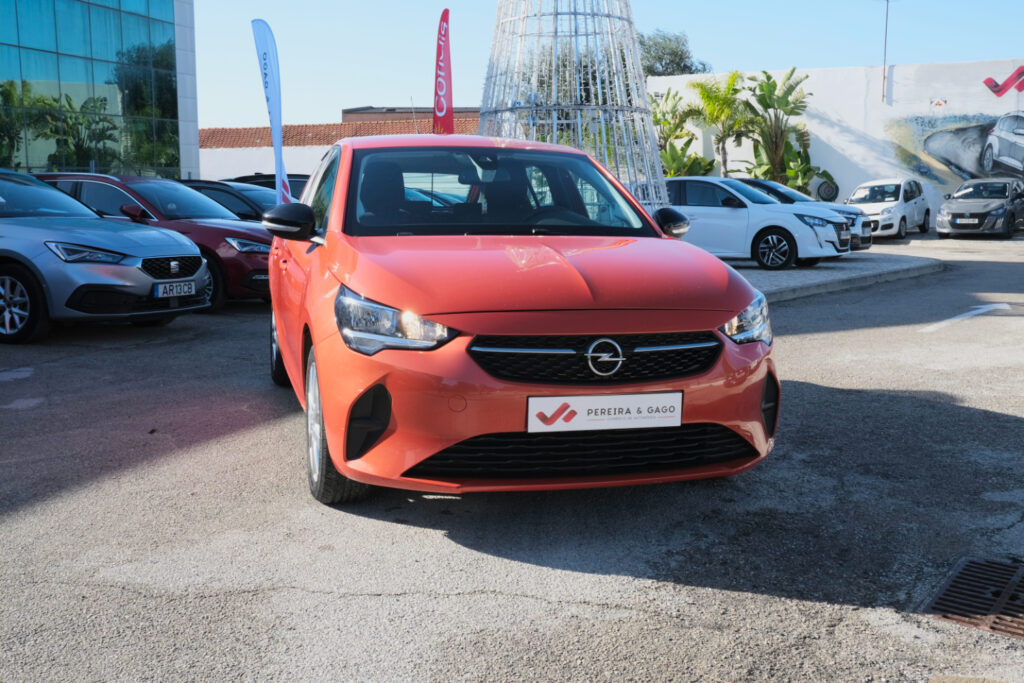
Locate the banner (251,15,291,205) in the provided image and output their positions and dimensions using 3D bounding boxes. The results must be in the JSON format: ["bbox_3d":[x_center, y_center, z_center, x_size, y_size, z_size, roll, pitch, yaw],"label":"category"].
[{"bbox_3d":[-2.794,-2.111,12.333,0.520,3.240,0.300,-1,8,-12],"label":"banner"}]

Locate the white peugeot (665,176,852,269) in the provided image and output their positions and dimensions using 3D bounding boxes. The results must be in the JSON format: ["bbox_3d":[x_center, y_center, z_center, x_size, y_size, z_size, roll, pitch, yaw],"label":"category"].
[{"bbox_3d":[3.409,-1.955,17.132,4.055,1.435,1.850,5,9,32],"label":"white peugeot"}]

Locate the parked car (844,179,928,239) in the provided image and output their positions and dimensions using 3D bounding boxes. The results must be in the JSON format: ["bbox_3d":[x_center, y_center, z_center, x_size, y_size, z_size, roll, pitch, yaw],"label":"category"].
[{"bbox_3d":[10.440,-3.729,29.361,1.740,1.560,3.660,6,9,36],"label":"parked car"}]

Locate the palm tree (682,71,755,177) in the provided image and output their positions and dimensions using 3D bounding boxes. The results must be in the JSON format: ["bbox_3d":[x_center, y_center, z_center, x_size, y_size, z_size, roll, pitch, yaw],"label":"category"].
[{"bbox_3d":[5.871,-5.440,30.044,2.100,4.480,2.000,2,8,11],"label":"palm tree"}]

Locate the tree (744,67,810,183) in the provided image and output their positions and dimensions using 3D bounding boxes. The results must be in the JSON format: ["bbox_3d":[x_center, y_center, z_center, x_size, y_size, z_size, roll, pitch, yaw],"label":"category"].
[{"bbox_3d":[7.522,-5.488,30.036,2.000,4.600,1.800,2,8,14],"label":"tree"}]

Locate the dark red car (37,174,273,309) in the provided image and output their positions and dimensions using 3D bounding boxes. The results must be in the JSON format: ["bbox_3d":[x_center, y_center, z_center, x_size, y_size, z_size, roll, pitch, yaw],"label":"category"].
[{"bbox_3d":[-4.377,-1.205,12.247,4.600,1.460,1.880,4,8,19],"label":"dark red car"}]

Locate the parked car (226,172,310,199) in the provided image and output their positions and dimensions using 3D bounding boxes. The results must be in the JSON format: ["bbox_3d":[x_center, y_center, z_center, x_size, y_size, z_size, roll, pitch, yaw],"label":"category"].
[{"bbox_3d":[-2.944,-1.996,17.720,4.330,1.570,1.850,3,8,19],"label":"parked car"}]

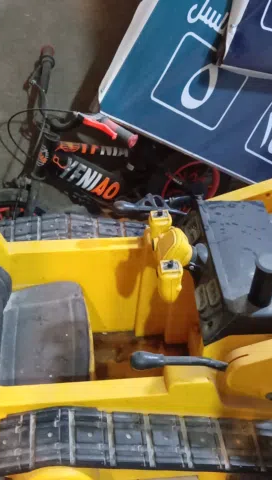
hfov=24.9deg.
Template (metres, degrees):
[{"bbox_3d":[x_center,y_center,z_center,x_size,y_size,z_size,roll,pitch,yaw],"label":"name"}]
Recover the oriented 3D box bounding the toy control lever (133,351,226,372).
[{"bbox_3d":[0.070,0.191,0.965,0.153,0.031,0.030,5,38,-9],"label":"toy control lever"}]

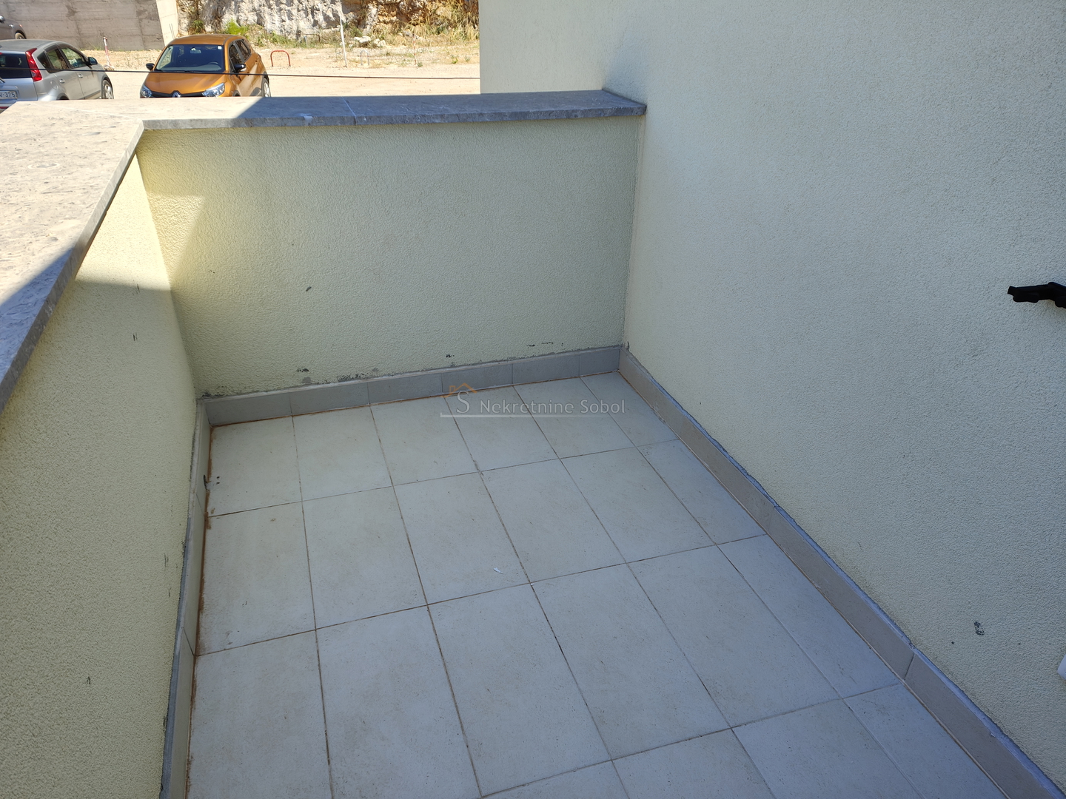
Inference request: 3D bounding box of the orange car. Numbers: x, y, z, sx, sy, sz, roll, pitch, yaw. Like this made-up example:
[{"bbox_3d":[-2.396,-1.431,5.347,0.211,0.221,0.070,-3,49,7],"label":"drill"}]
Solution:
[{"bbox_3d":[-6.955,-6.864,16.467,1.790,1.560,4.120,-1,30,-5],"label":"orange car"}]

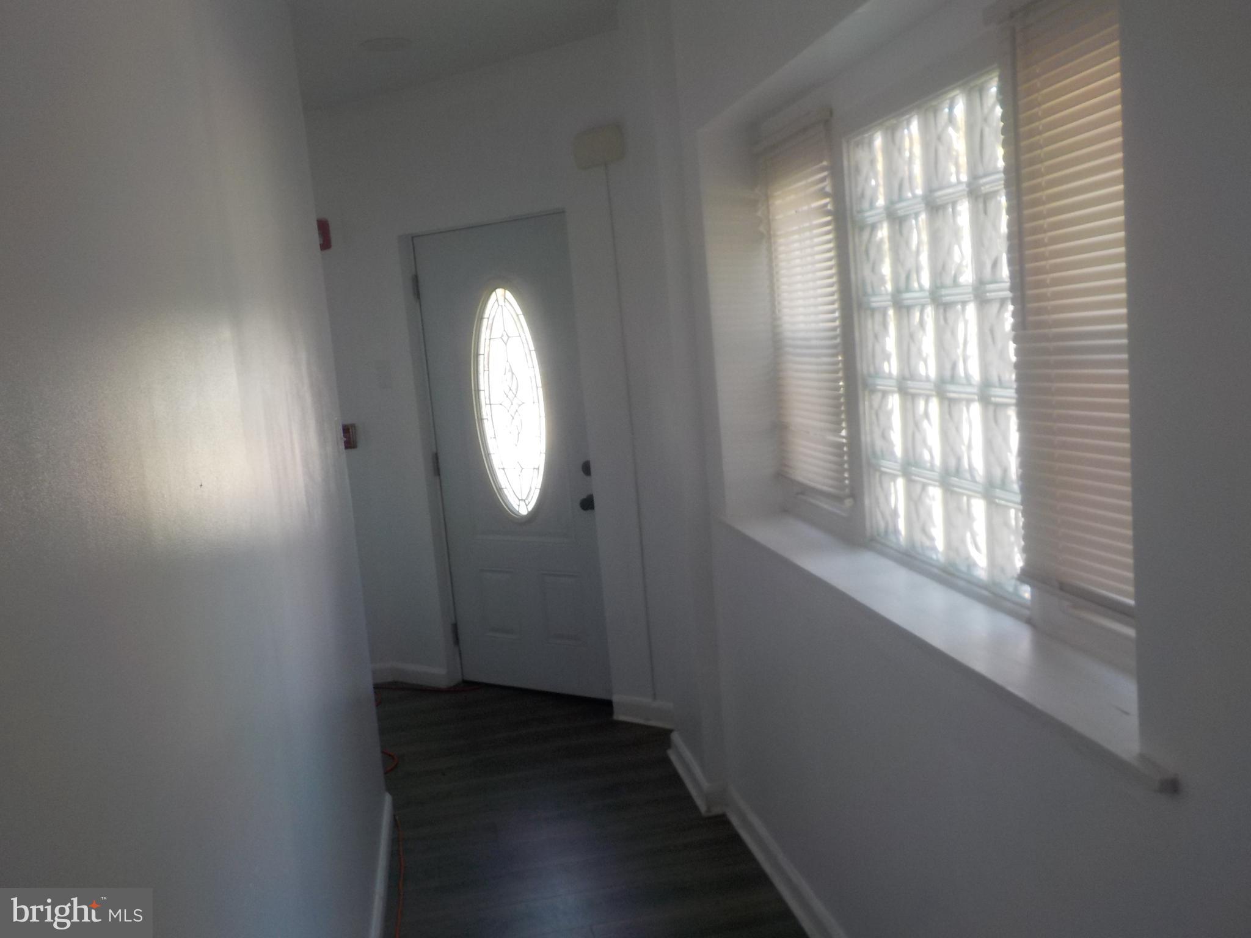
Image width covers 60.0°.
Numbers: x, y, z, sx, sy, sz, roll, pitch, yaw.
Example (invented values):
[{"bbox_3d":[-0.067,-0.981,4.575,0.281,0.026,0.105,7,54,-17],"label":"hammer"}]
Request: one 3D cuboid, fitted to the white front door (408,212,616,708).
[{"bbox_3d":[-0.476,-0.019,4.746,0.912,2.071,0.071,0,9,34],"label":"white front door"}]

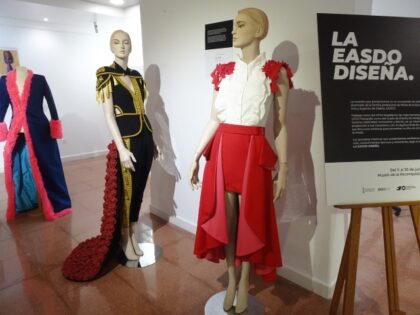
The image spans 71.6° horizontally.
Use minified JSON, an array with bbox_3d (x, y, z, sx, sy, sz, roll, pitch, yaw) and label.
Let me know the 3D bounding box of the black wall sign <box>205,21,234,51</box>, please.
[{"bbox_3d":[0.071,-0.966,2.313,0.293,0.197,0.010,12,17,43],"label":"black wall sign"}]

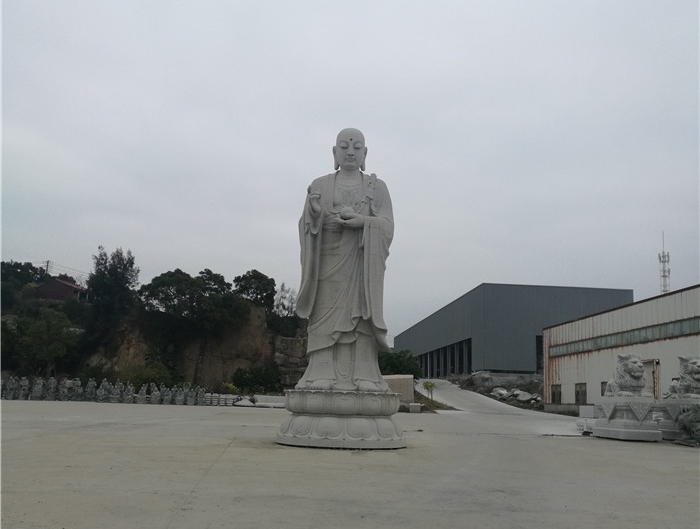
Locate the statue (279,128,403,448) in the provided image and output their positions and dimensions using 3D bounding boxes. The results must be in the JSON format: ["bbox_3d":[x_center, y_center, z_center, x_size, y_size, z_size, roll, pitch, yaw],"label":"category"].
[{"bbox_3d":[-0.109,0.515,21.259,3.676,9.225,3.529,2,-10,0],"label":"statue"}]

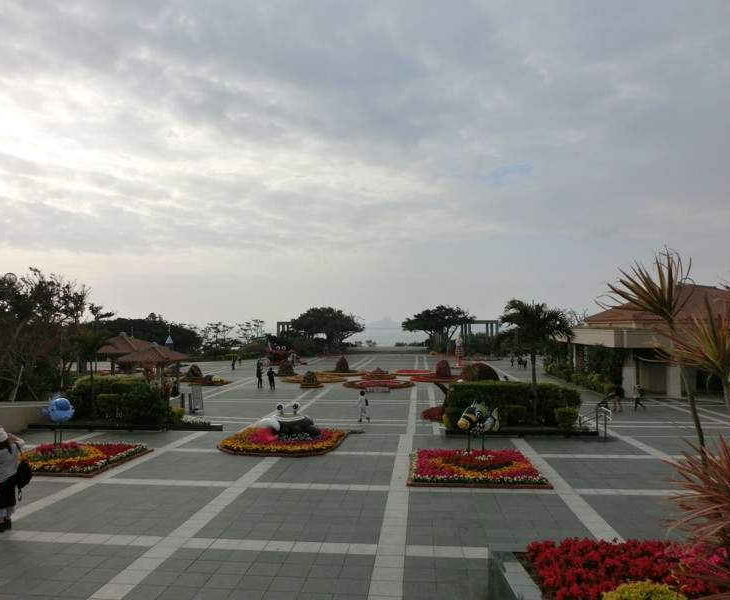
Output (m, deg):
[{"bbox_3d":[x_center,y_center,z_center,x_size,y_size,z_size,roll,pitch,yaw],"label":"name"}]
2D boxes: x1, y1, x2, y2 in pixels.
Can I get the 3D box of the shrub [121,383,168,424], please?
[{"bbox_3d":[-7.433,3.489,18.700,1.500,1.350,1.400,1,-3,-22],"label":"shrub"}]

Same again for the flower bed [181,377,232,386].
[{"bbox_3d":[-13.900,6.960,48.700,4.200,0.600,3.300,0,-3,6],"label":"flower bed"}]

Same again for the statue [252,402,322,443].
[{"bbox_3d":[-2.180,3.459,15.600,1.850,1.100,1.500,0,-3,7],"label":"statue"}]

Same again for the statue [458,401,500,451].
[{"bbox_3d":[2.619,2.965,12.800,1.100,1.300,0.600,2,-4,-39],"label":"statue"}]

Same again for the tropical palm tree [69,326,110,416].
[{"bbox_3d":[-9.950,2.670,20.100,1.500,3.250,1.500,0,-3,6],"label":"tropical palm tree"}]

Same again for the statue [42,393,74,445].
[{"bbox_3d":[-7.600,2.970,13.750,0.880,1.370,0.620,-2,-4,37],"label":"statue"}]

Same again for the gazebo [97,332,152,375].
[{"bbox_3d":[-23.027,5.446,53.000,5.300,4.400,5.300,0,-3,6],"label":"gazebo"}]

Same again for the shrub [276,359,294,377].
[{"bbox_3d":[-8.599,7.301,60.000,1.900,1.850,1.900,0,-3,6],"label":"shrub"}]

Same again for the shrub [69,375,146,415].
[{"bbox_3d":[-9.700,3.620,20.900,2.650,1.500,1.700,0,-3,6],"label":"shrub"}]

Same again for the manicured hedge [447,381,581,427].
[{"bbox_3d":[5.175,3.565,19.200,4.400,1.300,1.400,0,-3,6],"label":"manicured hedge"}]

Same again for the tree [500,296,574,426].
[{"bbox_3d":[5.710,2.030,18.450,2.400,4.150,2.400,0,-3,6],"label":"tree"}]

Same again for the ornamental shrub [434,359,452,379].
[{"bbox_3d":[7.621,6.693,54.200,1.700,1.900,1.700,0,-3,6],"label":"ornamental shrub"}]

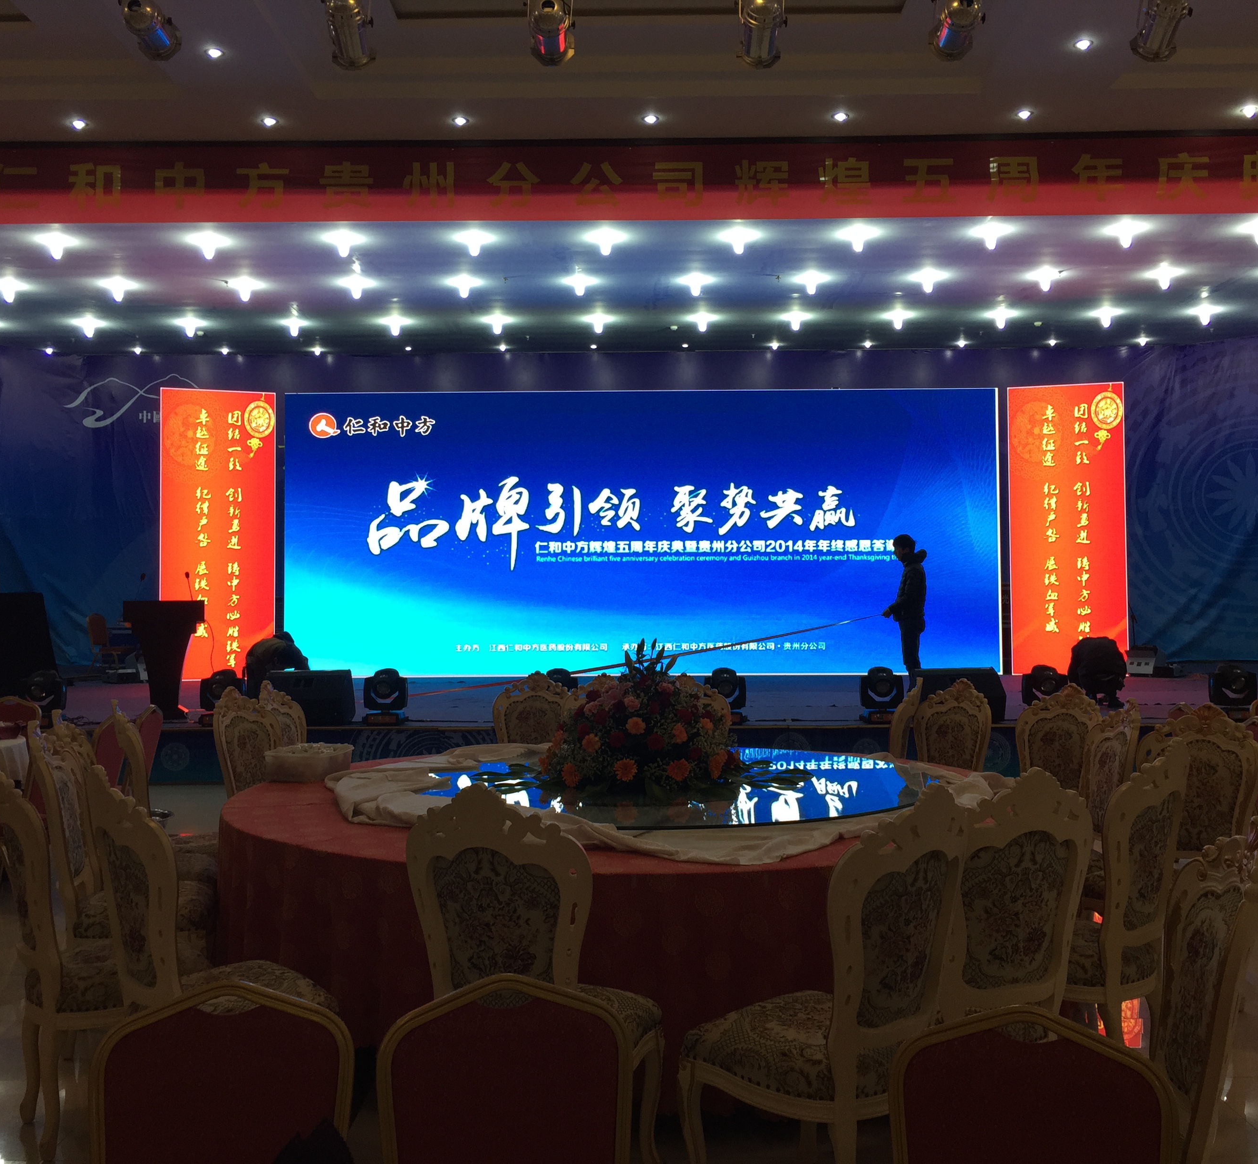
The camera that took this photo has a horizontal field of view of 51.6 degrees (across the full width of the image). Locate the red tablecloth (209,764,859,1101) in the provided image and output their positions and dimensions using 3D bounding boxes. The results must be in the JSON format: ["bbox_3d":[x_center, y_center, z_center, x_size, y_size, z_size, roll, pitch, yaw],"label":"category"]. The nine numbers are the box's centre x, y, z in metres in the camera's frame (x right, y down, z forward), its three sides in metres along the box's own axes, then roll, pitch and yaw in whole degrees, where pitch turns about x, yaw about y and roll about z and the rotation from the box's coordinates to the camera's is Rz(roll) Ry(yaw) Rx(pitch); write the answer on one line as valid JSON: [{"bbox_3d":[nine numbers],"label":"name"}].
[{"bbox_3d":[0.011,1.214,5.436,3.180,0.690,3.180,0,-1,0],"label":"red tablecloth"}]

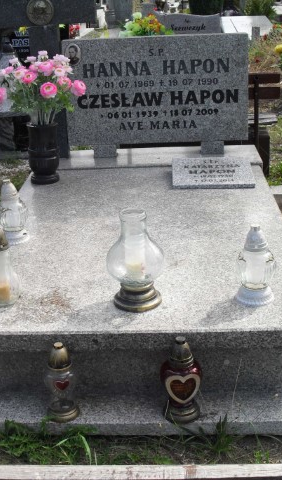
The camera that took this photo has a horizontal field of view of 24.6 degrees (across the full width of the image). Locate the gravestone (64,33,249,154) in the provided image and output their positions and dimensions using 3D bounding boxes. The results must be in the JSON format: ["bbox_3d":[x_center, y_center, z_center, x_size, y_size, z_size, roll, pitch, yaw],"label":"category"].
[{"bbox_3d":[0.088,-0.772,3.510,0.975,0.625,0.080,-1,16,3],"label":"gravestone"}]

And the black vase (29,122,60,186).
[{"bbox_3d":[-0.485,-0.431,3.219,0.150,0.305,0.150,-1,24,3],"label":"black vase"}]

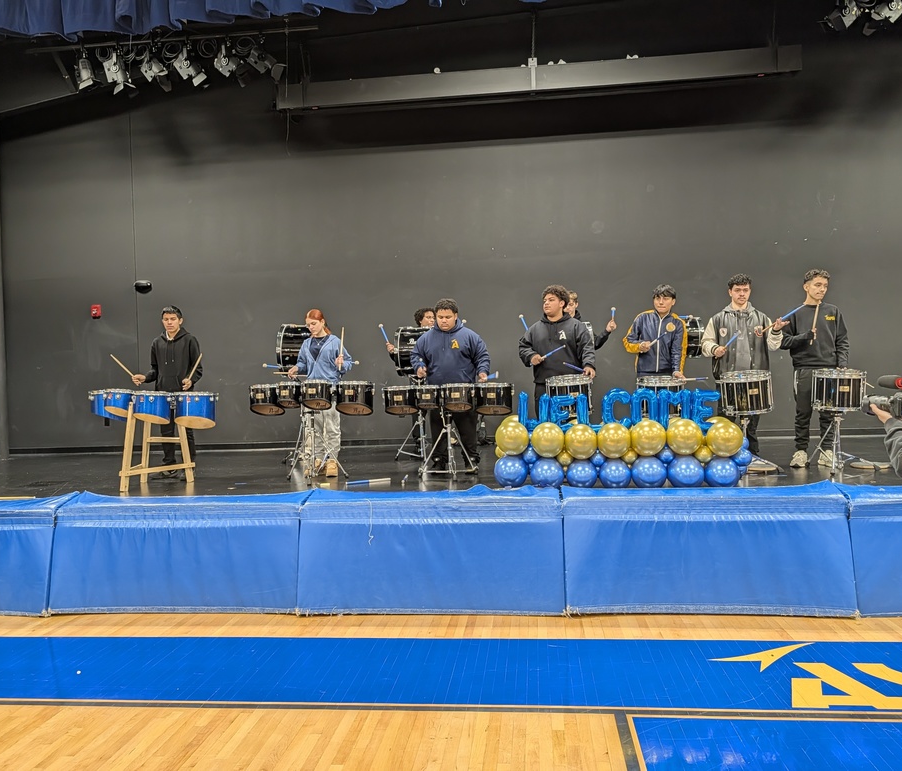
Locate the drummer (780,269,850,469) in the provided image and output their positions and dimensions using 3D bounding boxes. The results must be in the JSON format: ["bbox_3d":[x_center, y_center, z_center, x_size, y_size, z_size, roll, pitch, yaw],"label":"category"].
[{"bbox_3d":[3.211,-0.163,6.280,0.570,1.730,0.440,-2,0,10],"label":"drummer"}]

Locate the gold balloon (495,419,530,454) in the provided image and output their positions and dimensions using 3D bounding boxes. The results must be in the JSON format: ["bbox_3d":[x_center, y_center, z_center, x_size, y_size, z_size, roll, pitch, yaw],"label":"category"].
[{"bbox_3d":[0.452,0.386,5.230,0.246,0.250,0.246,-2,0,7],"label":"gold balloon"}]

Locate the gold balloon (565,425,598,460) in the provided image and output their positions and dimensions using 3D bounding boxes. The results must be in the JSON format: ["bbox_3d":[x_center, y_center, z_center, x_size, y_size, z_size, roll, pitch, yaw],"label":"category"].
[{"bbox_3d":[0.938,0.409,5.130,0.235,0.250,0.240,-2,0,7],"label":"gold balloon"}]

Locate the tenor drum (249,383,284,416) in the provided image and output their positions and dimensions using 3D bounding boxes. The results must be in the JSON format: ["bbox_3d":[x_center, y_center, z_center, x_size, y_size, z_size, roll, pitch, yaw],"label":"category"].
[{"bbox_3d":[-1.631,0.129,6.320,0.325,0.280,0.325,-2,0,12],"label":"tenor drum"}]

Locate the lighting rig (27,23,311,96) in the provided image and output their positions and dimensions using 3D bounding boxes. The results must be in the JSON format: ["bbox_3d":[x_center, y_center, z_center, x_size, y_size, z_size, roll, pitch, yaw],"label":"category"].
[{"bbox_3d":[-2.919,-3.383,7.400,3.000,0.500,0.400,-2,1,7],"label":"lighting rig"}]

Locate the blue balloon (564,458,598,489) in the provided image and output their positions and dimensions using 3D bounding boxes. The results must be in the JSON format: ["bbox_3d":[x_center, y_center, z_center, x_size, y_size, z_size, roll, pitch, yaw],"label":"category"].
[{"bbox_3d":[0.962,0.655,5.200,0.225,0.230,0.225,-2,0,6],"label":"blue balloon"}]

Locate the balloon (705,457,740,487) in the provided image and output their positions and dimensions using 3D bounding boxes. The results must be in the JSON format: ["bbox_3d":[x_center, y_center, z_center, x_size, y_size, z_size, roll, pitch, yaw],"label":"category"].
[{"bbox_3d":[1.883,0.612,4.930,0.242,0.235,0.242,-2,0,7],"label":"balloon"}]

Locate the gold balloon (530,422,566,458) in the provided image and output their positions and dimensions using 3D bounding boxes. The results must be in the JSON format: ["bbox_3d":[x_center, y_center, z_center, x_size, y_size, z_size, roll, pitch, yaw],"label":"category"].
[{"bbox_3d":[0.729,0.413,5.340,0.250,0.262,0.260,-2,0,6],"label":"gold balloon"}]

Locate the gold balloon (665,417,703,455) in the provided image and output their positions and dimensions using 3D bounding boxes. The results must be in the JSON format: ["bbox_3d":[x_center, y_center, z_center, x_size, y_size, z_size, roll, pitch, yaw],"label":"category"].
[{"bbox_3d":[1.725,0.391,5.240,0.255,0.265,0.255,-2,1,7],"label":"gold balloon"}]

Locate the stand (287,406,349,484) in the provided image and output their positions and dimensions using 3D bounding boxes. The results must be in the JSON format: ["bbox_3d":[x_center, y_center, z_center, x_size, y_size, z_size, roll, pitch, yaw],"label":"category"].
[{"bbox_3d":[-1.205,0.509,6.300,0.550,0.690,0.470,-2,0,6],"label":"stand"}]

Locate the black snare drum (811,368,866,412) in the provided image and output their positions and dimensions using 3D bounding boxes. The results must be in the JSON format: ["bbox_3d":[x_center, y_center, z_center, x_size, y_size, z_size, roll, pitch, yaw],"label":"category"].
[{"bbox_3d":[3.240,0.046,5.930,0.400,0.320,0.400,0,5,6],"label":"black snare drum"}]

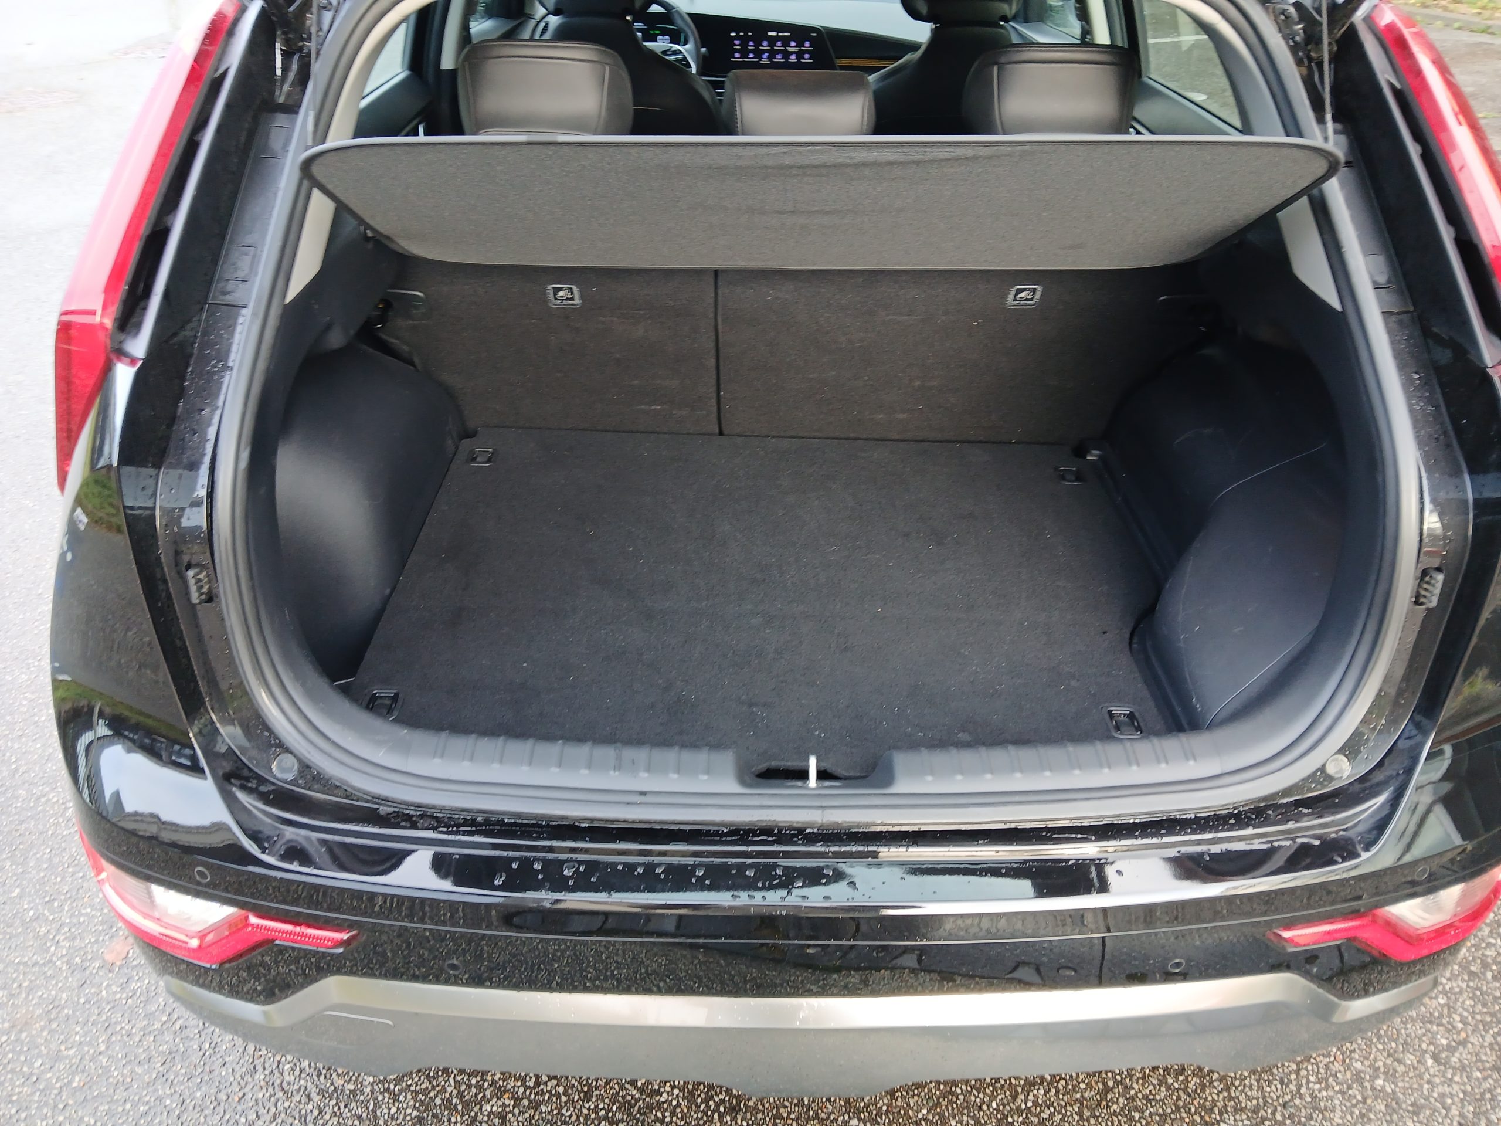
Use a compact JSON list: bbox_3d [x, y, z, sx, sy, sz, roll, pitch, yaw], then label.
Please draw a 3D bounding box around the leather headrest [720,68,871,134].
[{"bbox_3d":[0.066,-0.628,1.581,0.210,0.130,0.100,0,37,0],"label":"leather headrest"}]

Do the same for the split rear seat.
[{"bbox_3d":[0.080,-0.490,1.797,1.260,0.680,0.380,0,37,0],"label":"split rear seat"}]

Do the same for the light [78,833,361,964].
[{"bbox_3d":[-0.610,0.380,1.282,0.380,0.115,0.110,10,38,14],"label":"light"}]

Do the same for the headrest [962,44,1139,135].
[{"bbox_3d":[0.415,-0.648,1.565,0.240,0.155,0.110,0,37,0],"label":"headrest"}]

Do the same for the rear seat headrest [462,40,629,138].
[{"bbox_3d":[-0.283,-0.648,1.565,0.240,0.155,0.110,0,37,0],"label":"rear seat headrest"}]

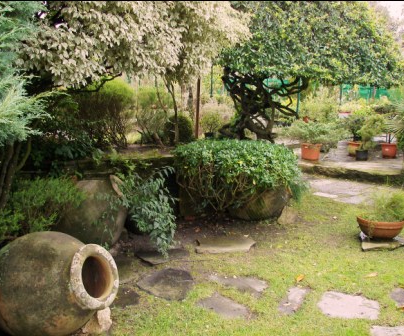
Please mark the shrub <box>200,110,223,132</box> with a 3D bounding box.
[{"bbox_3d":[0.189,-0.921,9.281,0.430,0.410,0.420,0,10,0],"label":"shrub"}]

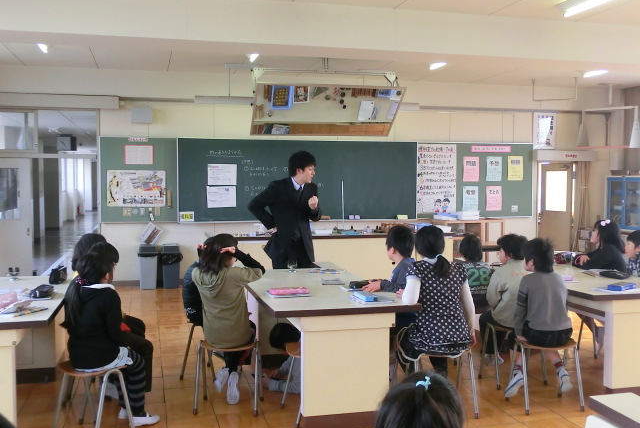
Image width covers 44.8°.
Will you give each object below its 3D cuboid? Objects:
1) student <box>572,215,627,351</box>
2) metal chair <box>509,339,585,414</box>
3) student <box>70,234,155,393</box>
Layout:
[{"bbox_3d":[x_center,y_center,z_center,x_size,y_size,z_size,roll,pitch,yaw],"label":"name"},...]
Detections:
[{"bbox_3d":[2.430,0.631,6.680,0.550,1.180,0.500,0,2,-4],"label":"student"},{"bbox_3d":[1.484,1.047,5.125,0.410,0.435,0.350,-1,3,-13],"label":"metal chair"},{"bbox_3d":[-1.416,0.697,5.305,0.570,1.120,0.410,-2,3,-38],"label":"student"}]

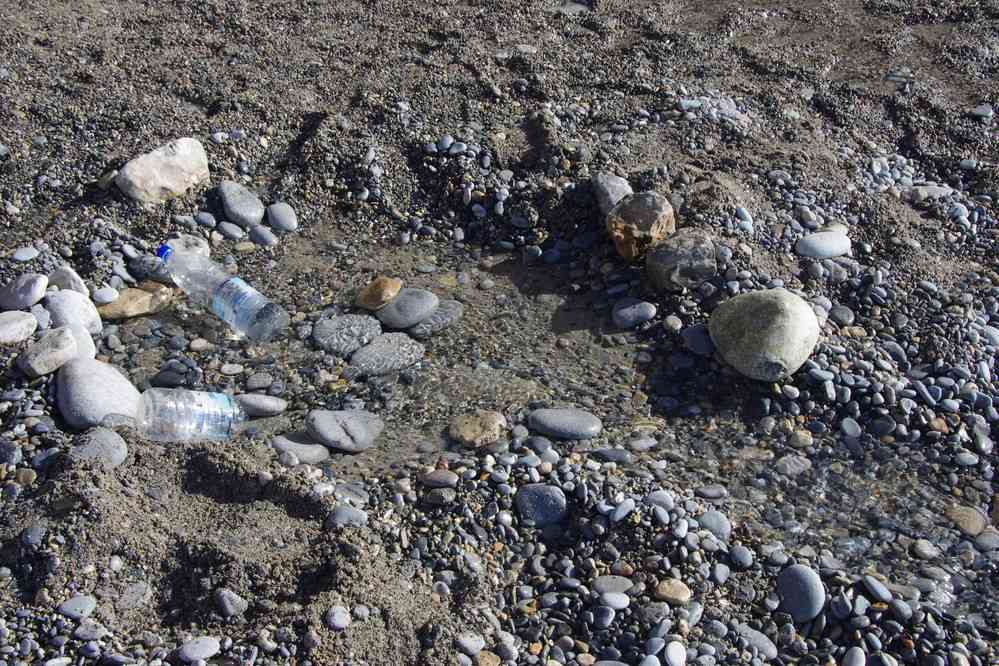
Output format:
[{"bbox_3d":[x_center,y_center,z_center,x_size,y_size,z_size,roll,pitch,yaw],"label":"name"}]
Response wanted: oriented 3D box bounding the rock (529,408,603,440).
[{"bbox_3d":[0.112,0.156,2.316,0.126,0.042,0.069,3,35,4],"label":"rock"}]

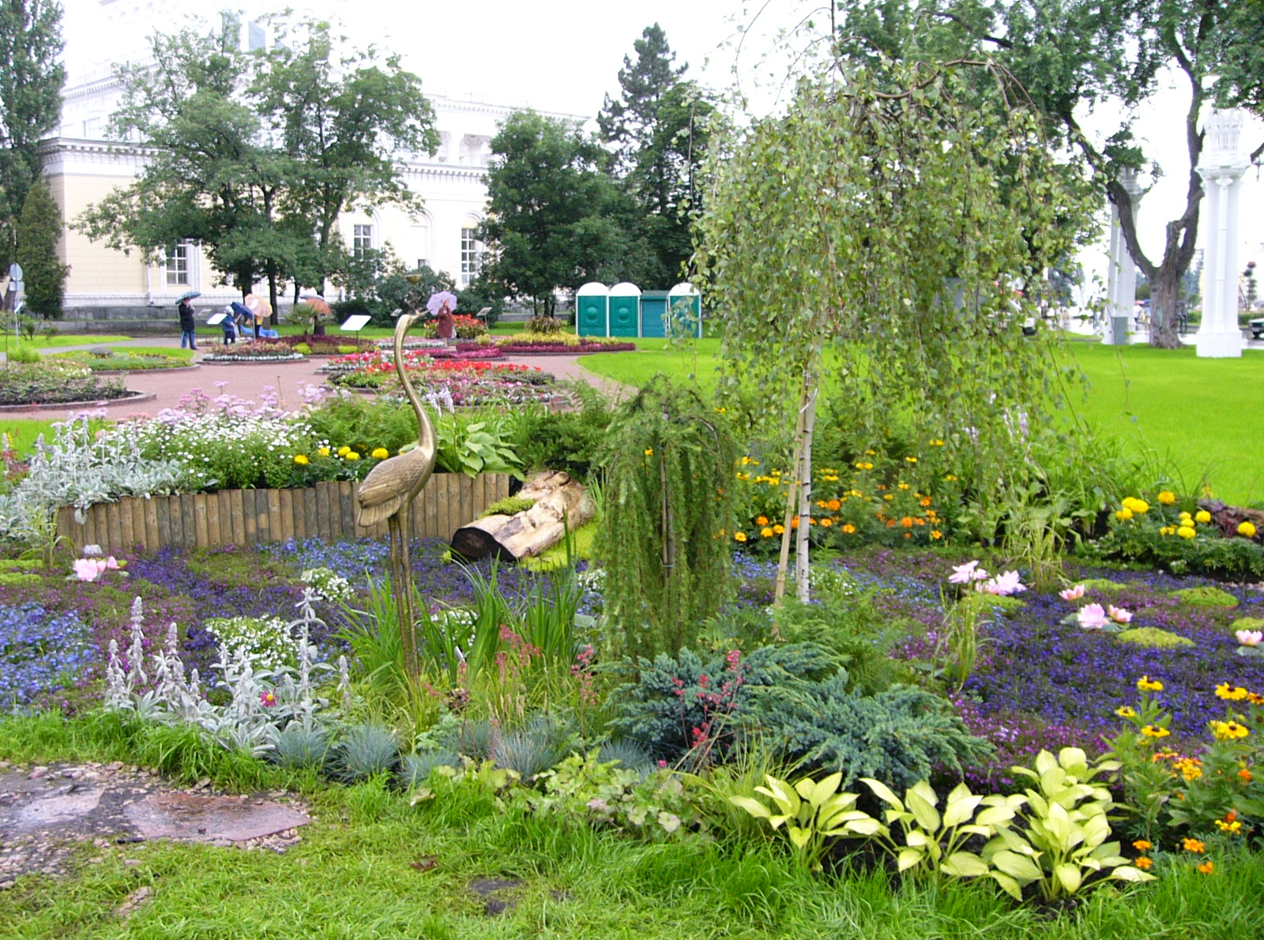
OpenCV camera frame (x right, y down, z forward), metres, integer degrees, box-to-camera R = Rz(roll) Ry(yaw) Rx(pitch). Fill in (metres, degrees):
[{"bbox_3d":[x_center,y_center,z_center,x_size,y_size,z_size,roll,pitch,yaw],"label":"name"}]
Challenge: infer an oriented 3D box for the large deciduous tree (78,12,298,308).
[{"bbox_3d":[-21.978,-14.713,68.713,11.148,15.118,10.500,0,7,0],"label":"large deciduous tree"}]

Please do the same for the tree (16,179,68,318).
[{"bbox_3d":[-28.916,-10.816,68.000,2.500,6.800,2.500,0,7,0],"label":"tree"}]

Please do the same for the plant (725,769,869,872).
[{"bbox_3d":[0.466,0.989,3.930,0.380,0.270,0.360,0,7,0],"label":"plant"}]

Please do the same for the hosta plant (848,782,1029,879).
[{"bbox_3d":[0.850,1.004,3.873,0.470,0.260,0.440,0,7,0],"label":"hosta plant"}]

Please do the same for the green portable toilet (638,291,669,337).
[{"bbox_3d":[0.833,-5.847,52.000,1.080,2.000,1.100,0,7,0],"label":"green portable toilet"}]

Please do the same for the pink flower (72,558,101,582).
[{"bbox_3d":[-2.971,0.543,7.550,0.155,0.120,0.155,0,7,0],"label":"pink flower"}]

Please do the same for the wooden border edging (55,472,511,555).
[{"bbox_3d":[-2.117,0.326,8.702,2.780,0.410,0.250,-2,7,-17],"label":"wooden border edging"}]

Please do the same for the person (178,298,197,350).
[{"bbox_3d":[-14.318,-4.744,44.756,0.400,1.670,0.520,6,9,41],"label":"person"}]

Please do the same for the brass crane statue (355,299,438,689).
[{"bbox_3d":[-0.955,0.126,5.600,0.340,1.540,0.200,-1,7,-11],"label":"brass crane statue"}]

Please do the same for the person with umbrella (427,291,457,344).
[{"bbox_3d":[-6.764,-5.425,49.500,1.050,1.930,0.800,0,7,-3],"label":"person with umbrella"}]

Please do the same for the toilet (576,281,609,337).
[{"bbox_3d":[-1.546,-6.173,53.648,1.180,2.250,1.200,0,7,-2],"label":"toilet"}]

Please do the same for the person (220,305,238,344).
[{"bbox_3d":[-13.304,-4.770,45.761,0.420,1.380,0.480,4,8,30],"label":"person"}]

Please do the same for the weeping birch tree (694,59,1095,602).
[{"bbox_3d":[1.357,-0.686,7.170,1.950,2.800,1.950,0,7,0],"label":"weeping birch tree"}]

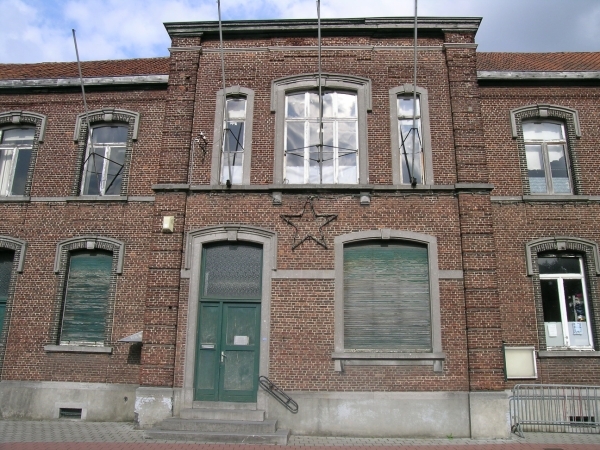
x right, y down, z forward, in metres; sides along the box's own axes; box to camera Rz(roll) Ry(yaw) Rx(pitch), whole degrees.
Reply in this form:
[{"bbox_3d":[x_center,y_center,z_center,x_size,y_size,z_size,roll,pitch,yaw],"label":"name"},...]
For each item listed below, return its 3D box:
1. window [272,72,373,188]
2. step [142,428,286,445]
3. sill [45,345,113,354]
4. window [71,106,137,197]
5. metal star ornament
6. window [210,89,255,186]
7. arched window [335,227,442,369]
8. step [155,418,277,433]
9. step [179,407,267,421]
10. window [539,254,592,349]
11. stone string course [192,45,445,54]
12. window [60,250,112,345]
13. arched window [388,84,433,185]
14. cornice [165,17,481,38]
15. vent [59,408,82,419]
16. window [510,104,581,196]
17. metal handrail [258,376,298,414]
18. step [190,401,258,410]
[{"bbox_3d":[0.541,-2.458,12.375,2.530,3.070,0.320,0,-15,3],"label":"window"},{"bbox_3d":[-1.658,4.416,10.161,2.890,0.156,0.865,0,-15,3],"label":"step"},{"bbox_3d":[-5.417,3.081,11.945,1.710,0.150,0.250,0,-14,3],"label":"sill"},{"bbox_3d":[-5.249,-1.991,13.253,1.810,2.570,0.270,0,-14,3],"label":"window"},{"bbox_3d":[0.199,-0.069,11.645,1.347,1.280,0.090,0,-15,3],"label":"metal star ornament"},{"bbox_3d":[-1.702,-2.316,12.541,1.010,2.760,0.240,0,-14,3],"label":"window"},{"bbox_3d":[1.995,1.690,11.187,2.490,3.180,0.350,0,-15,3],"label":"arched window"},{"bbox_3d":[-1.707,4.268,10.373,2.450,0.162,0.700,0,-14,3],"label":"step"},{"bbox_3d":[-1.678,4.156,10.627,1.840,0.182,0.370,0,-14,3],"label":"step"},{"bbox_3d":[6.423,1.829,11.738,1.100,2.360,0.130,0,-14,3],"label":"window"},{"bbox_3d":[0.534,-4.638,12.833,6.490,0.160,0.160,0,-15,3],"label":"stone string course"},{"bbox_3d":[-5.409,1.836,12.386,1.160,2.420,0.130,0,-14,3],"label":"window"},{"bbox_3d":[2.796,-2.300,12.290,1.000,2.760,0.240,0,-14,3],"label":"arched window"},{"bbox_3d":[0.571,-5.182,12.963,8.350,0.400,0.380,0,-15,3],"label":"cornice"},{"bbox_3d":[-5.436,4.477,11.536,0.560,0.240,0.100,0,-15,3],"label":"vent"},{"bbox_3d":[6.398,-1.970,12.607,1.800,2.550,0.270,0,-14,3],"label":"window"},{"bbox_3d":[-0.474,3.731,10.653,0.890,0.760,0.140,0,-15,3],"label":"metal handrail"},{"bbox_3d":[-1.659,4.032,10.854,1.425,0.160,0.260,0,-15,3],"label":"step"}]

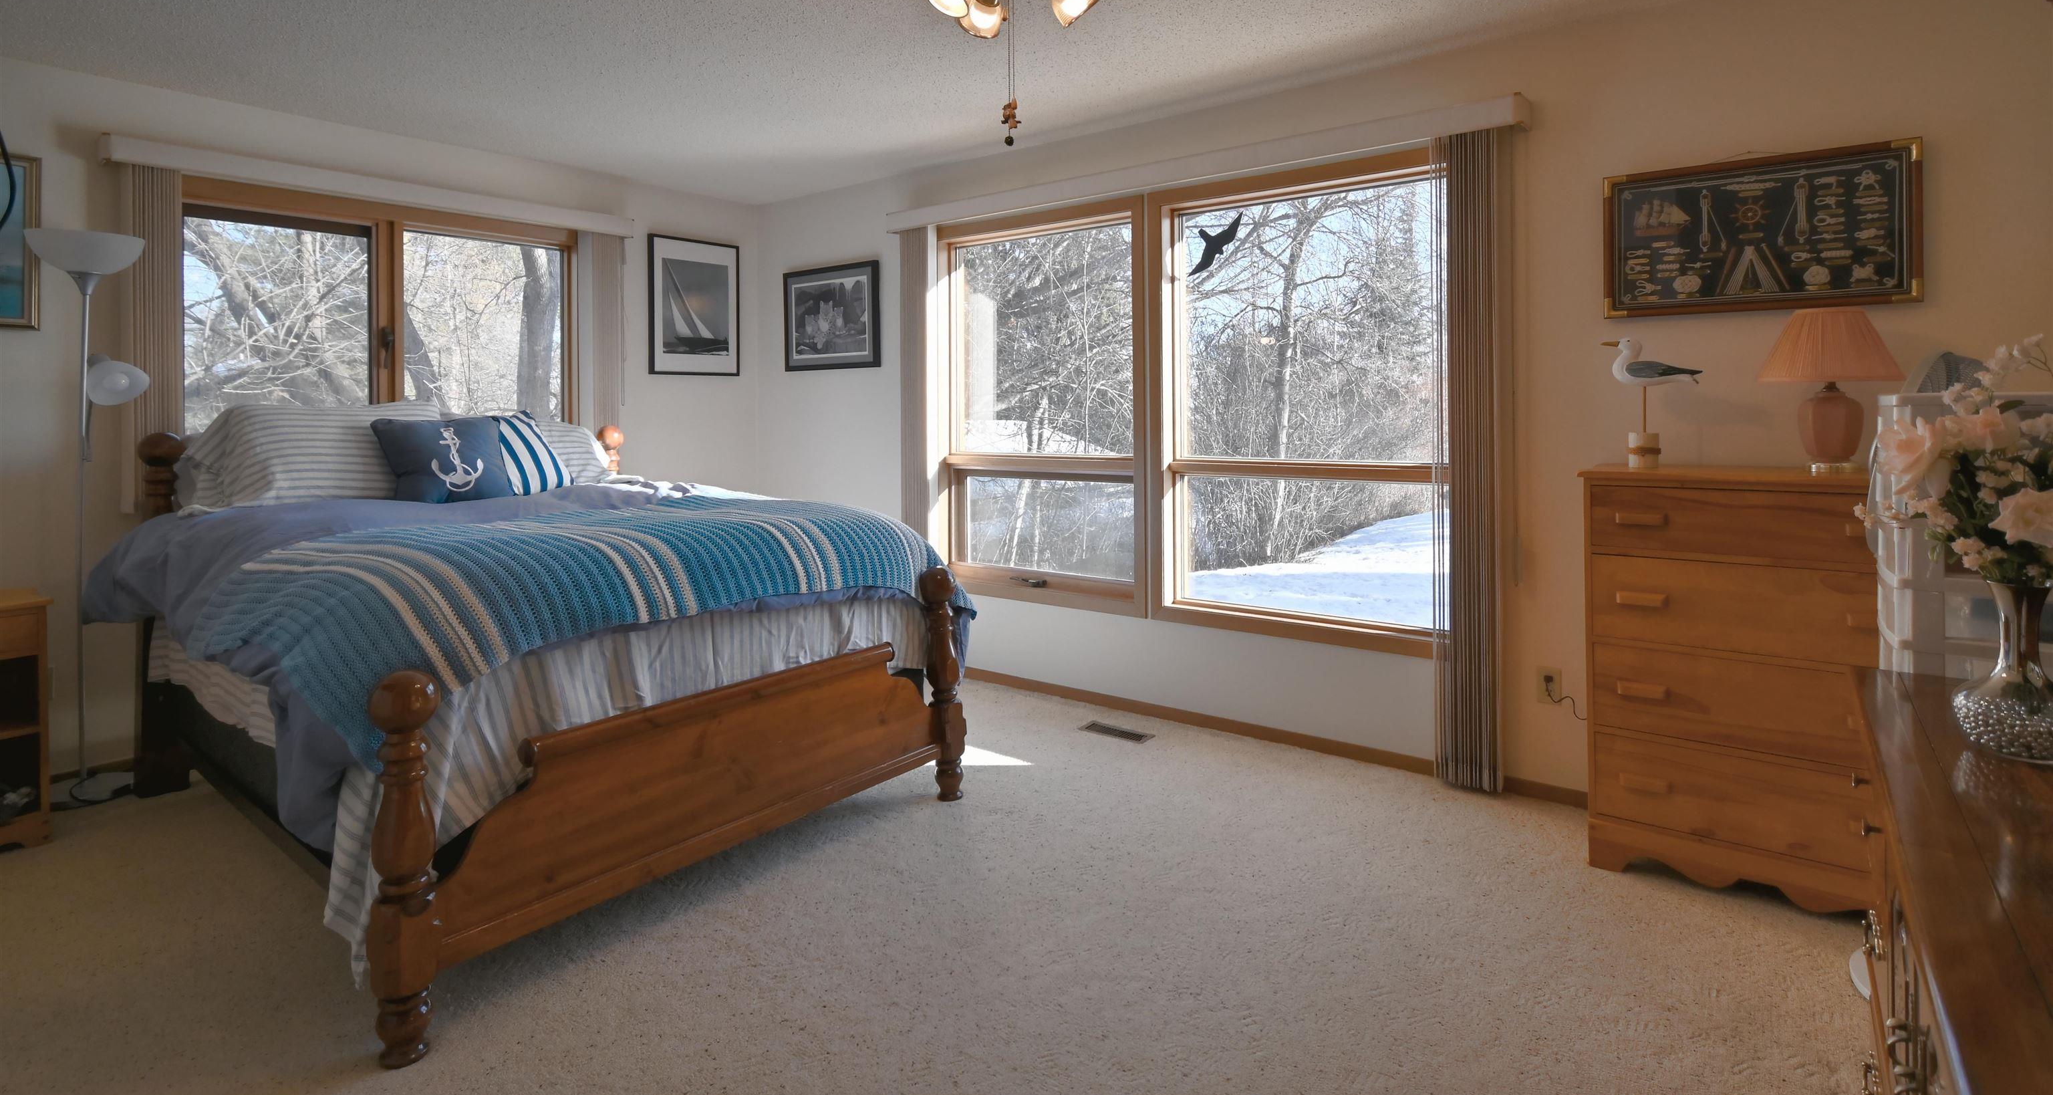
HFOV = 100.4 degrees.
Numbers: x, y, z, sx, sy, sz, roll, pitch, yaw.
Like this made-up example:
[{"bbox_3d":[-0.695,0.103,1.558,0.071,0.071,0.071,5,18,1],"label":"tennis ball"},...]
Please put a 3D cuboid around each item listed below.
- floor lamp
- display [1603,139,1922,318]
[{"bbox_3d":[-3.139,-0.134,2.854,0.290,1.850,0.300,4,7,41],"label":"floor lamp"},{"bbox_3d":[1.931,-0.838,2.281,0.650,0.410,0.040,3,7,35],"label":"display"}]

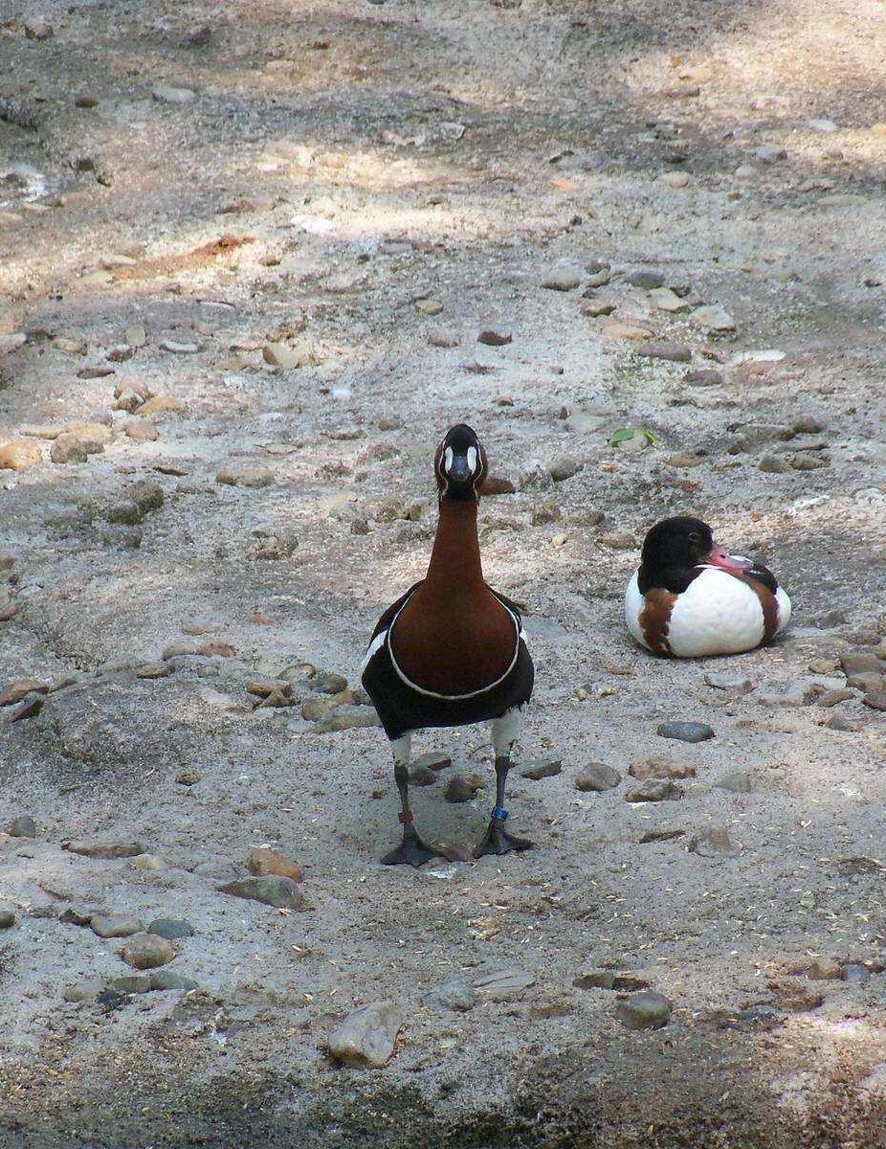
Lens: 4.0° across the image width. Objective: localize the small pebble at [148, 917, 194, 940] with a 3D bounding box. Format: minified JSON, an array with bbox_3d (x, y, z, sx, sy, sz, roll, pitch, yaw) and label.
[{"bbox_3d":[-0.238,0.311,11.106,0.039,0.016,0.028,1,16,5],"label":"small pebble"}]

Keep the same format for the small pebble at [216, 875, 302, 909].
[{"bbox_3d":[-0.175,0.303,12.081,0.081,0.030,0.045,0,13,0],"label":"small pebble"}]

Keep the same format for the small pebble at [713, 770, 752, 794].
[{"bbox_3d":[0.284,0.203,12.391,0.039,0.021,0.027,0,13,0],"label":"small pebble"}]

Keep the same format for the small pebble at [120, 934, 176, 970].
[{"bbox_3d":[-0.258,0.330,11.043,0.047,0.028,0.038,0,16,0],"label":"small pebble"}]

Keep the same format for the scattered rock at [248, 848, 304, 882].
[{"bbox_3d":[-0.155,0.270,11.766,0.054,0.023,0.037,6,19,19],"label":"scattered rock"}]

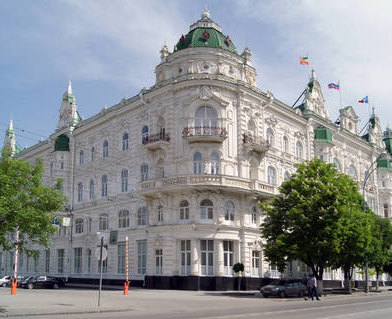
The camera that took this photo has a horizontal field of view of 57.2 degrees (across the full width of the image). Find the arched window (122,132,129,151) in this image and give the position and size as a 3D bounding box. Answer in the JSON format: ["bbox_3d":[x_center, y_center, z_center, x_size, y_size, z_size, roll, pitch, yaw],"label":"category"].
[{"bbox_3d":[-9.331,-2.390,47.794,1.023,2.270,0.250,-13,-19,42],"label":"arched window"}]

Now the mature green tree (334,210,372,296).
[{"bbox_3d":[14.740,8.780,34.300,4.200,8.300,4.200,0,-14,0],"label":"mature green tree"}]

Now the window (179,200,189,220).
[{"bbox_3d":[-1.150,5.120,36.090,1.050,2.000,0.300,-8,-16,29],"label":"window"}]

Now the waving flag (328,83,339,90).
[{"bbox_3d":[23.258,-12.355,60.662,1.657,1.283,0.400,2,-14,-5],"label":"waving flag"}]

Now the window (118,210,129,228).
[{"bbox_3d":[-8.270,6.910,41.440,1.750,2.100,0.300,-12,-18,39],"label":"window"}]

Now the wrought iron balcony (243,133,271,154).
[{"bbox_3d":[7.266,-1.936,42.977,3.300,1.700,1.200,15,-23,-40],"label":"wrought iron balcony"}]

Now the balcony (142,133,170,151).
[{"bbox_3d":[-4.654,-2.121,42.371,2.800,1.550,1.300,-7,-11,36],"label":"balcony"}]

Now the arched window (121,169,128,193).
[{"bbox_3d":[-9.113,2.750,46.219,1.350,3.000,0.300,-15,-23,40],"label":"arched window"}]

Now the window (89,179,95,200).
[{"bbox_3d":[-14.756,4.257,51.021,1.250,2.800,0.300,-8,-12,41],"label":"window"}]

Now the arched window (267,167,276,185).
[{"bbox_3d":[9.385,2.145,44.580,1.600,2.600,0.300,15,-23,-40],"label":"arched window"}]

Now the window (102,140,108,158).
[{"bbox_3d":[-11.470,-1.270,45.720,1.150,2.300,0.300,-12,-18,39],"label":"window"}]

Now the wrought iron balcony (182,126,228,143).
[{"bbox_3d":[1.015,-2.739,39.372,4.910,1.371,1.500,0,-14,2],"label":"wrought iron balcony"}]

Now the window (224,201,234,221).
[{"bbox_3d":[3.658,5.567,39.092,1.207,2.089,0.300,11,-18,-37],"label":"window"}]

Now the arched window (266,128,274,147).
[{"bbox_3d":[9.299,-2.783,44.884,1.450,2.150,0.300,9,-13,-44],"label":"arched window"}]

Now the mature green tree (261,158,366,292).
[{"bbox_3d":[9.342,5.327,28.591,8.000,10.700,7.800,-3,-10,20],"label":"mature green tree"}]

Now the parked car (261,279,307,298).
[{"bbox_3d":[7.316,10.745,30.000,4.200,1.400,1.680,15,-23,-40],"label":"parked car"}]

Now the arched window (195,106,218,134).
[{"bbox_3d":[1.130,-4.070,37.980,2.350,2.950,0.350,0,-14,0],"label":"arched window"}]

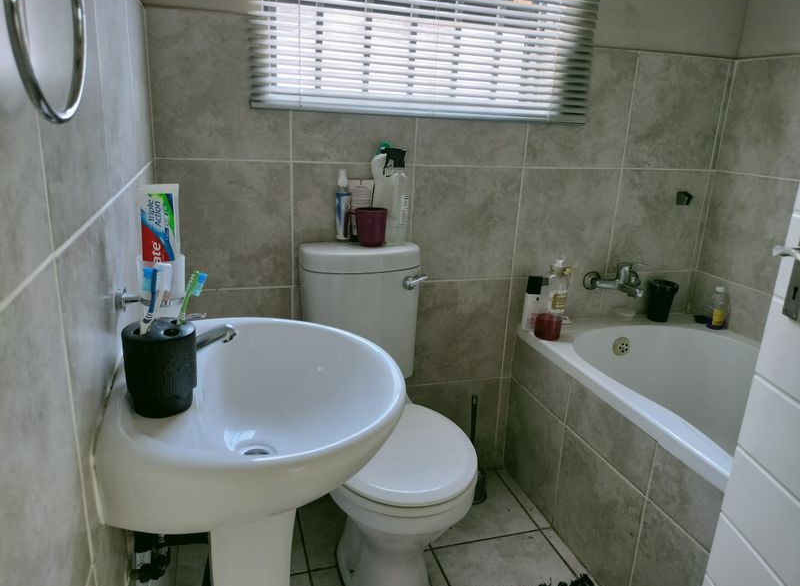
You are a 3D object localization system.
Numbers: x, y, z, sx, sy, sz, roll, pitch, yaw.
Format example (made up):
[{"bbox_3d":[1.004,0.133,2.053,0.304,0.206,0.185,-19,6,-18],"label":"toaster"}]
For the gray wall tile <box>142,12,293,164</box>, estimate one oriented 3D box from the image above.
[{"bbox_3d":[-0.443,-0.505,1.566,0.335,0.340,0.012,-3,17,-17],"label":"gray wall tile"}]

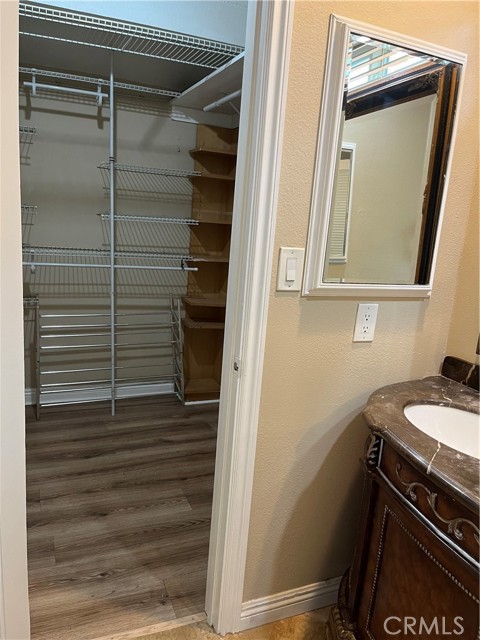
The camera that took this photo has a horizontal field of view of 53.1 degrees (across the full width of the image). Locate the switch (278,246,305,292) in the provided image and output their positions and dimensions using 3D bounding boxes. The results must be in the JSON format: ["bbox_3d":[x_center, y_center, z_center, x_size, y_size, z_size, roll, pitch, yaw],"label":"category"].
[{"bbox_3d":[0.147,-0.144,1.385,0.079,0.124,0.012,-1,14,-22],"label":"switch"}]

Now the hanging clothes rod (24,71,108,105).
[{"bbox_3d":[-0.959,-1.289,2.671,0.450,0.138,0.050,-1,14,-22],"label":"hanging clothes rod"}]

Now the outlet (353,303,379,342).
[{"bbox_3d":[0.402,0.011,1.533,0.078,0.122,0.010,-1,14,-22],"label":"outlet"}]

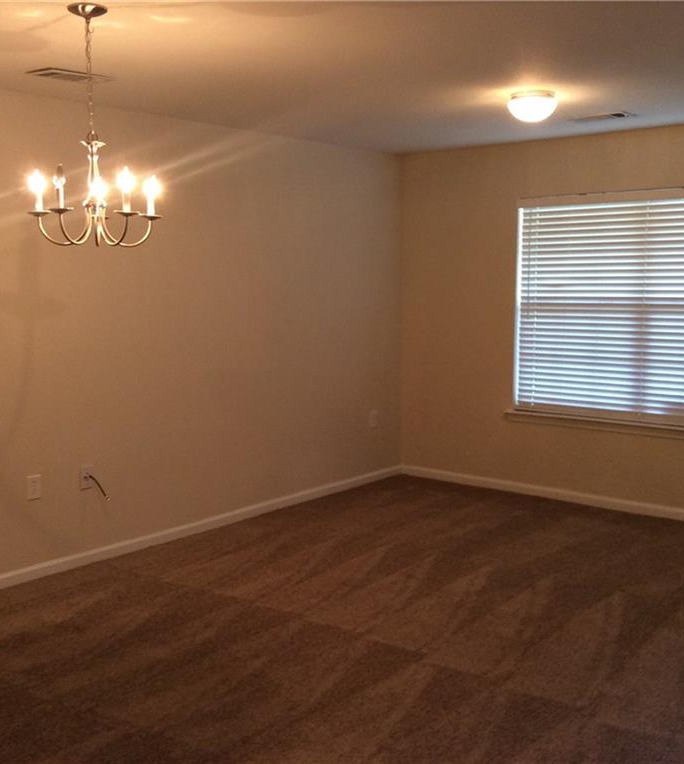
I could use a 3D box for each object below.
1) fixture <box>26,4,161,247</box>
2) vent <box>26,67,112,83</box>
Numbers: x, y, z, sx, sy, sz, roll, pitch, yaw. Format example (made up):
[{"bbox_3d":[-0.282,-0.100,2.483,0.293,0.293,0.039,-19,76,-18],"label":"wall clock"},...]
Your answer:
[{"bbox_3d":[-0.841,-0.852,3.178,0.480,0.772,0.480,5,9,39],"label":"fixture"},{"bbox_3d":[-1.209,-1.356,4.220,0.185,0.015,0.345,5,9,39],"label":"vent"}]

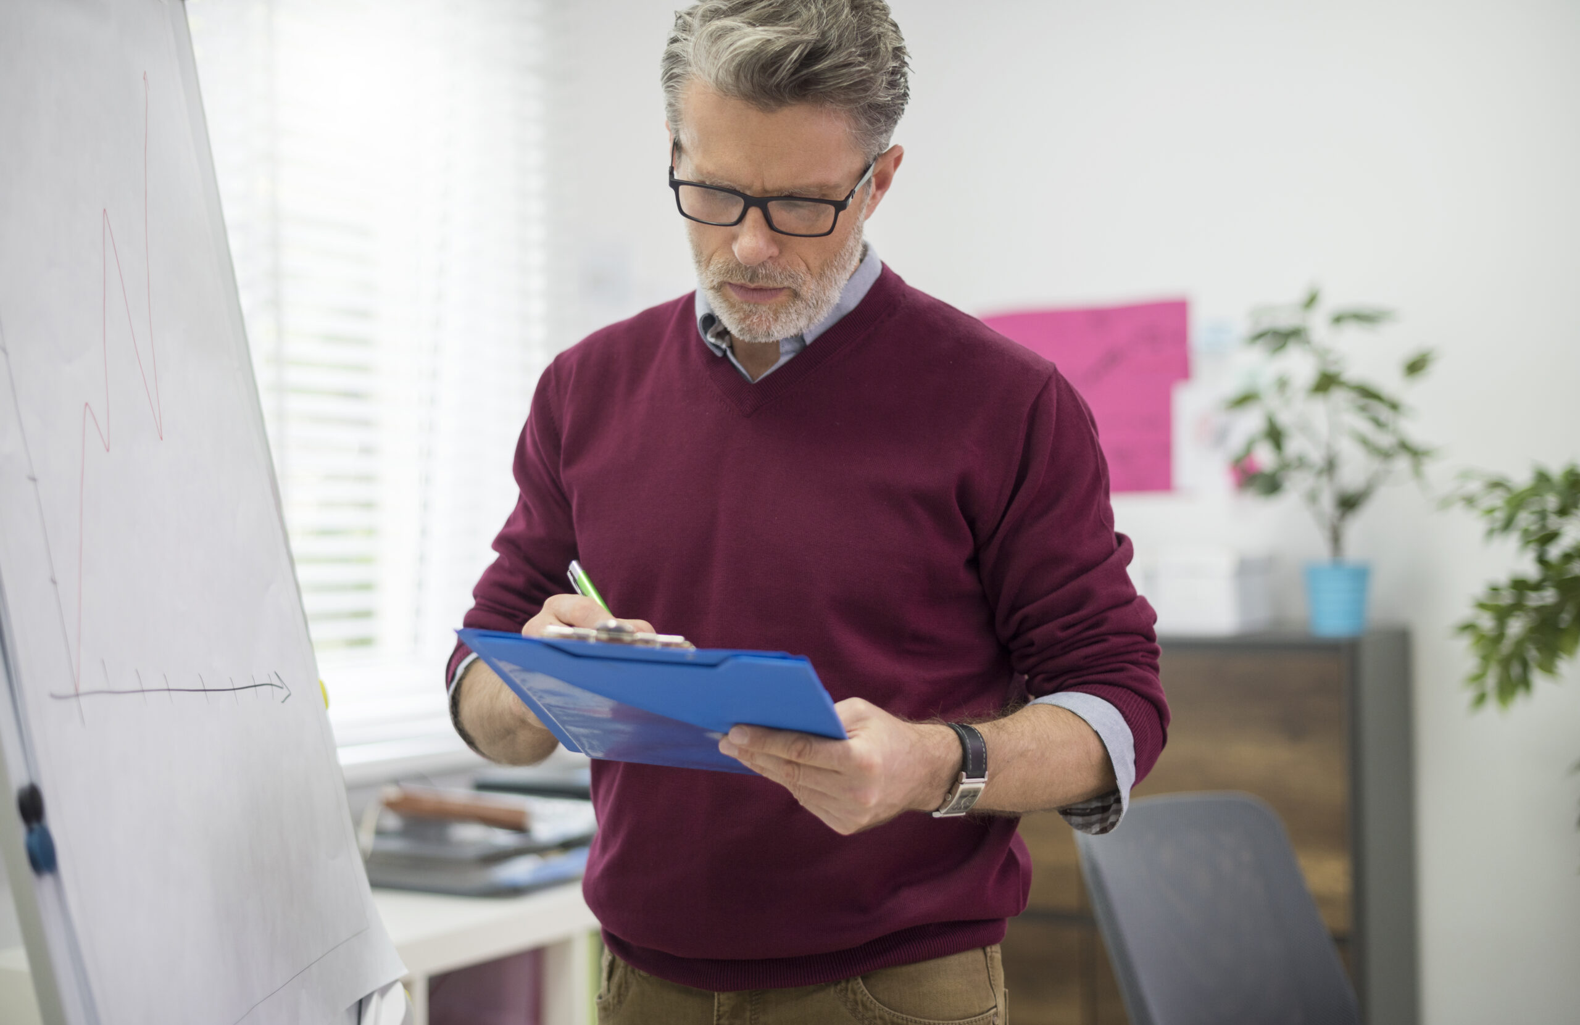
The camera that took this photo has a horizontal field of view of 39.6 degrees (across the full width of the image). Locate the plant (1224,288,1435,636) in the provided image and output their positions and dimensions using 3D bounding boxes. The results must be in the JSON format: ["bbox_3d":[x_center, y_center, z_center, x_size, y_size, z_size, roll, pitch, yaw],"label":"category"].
[{"bbox_3d":[0.861,-0.080,3.500,0.335,0.550,0.320,-1,-2,24],"label":"plant"}]

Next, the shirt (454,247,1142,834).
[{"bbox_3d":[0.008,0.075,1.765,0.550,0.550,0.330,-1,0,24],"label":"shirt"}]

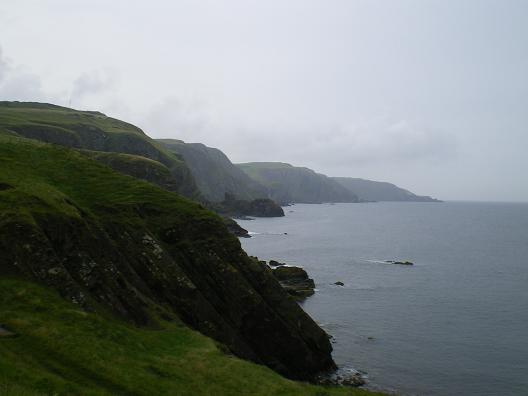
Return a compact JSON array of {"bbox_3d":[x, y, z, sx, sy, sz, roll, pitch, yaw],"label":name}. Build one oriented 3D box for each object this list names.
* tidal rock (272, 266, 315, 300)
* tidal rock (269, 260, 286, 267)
[{"bbox_3d":[5.163,14.820,105.000,8.200,3.900,8.500,1,0,0],"label":"tidal rock"},{"bbox_3d":[3.393,16.015,142.500,4.200,1.200,2.600,1,0,0],"label":"tidal rock"}]

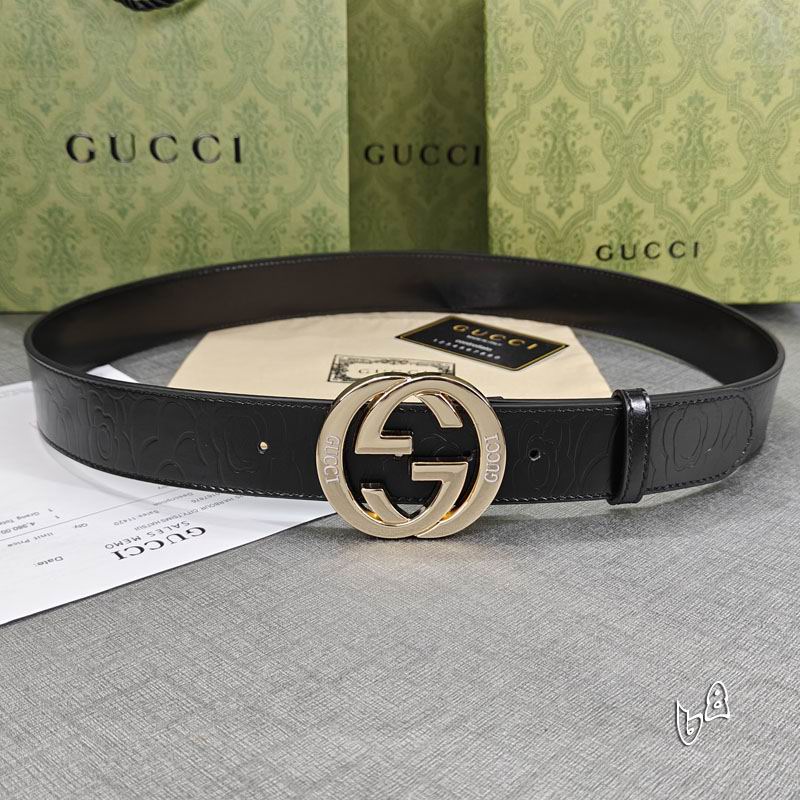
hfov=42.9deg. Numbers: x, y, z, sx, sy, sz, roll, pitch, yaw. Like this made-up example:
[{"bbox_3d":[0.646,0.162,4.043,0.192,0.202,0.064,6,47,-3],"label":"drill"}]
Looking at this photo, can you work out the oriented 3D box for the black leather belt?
[{"bbox_3d":[-0.004,-0.032,0.500,0.334,0.062,0.307,1,21,0],"label":"black leather belt"}]

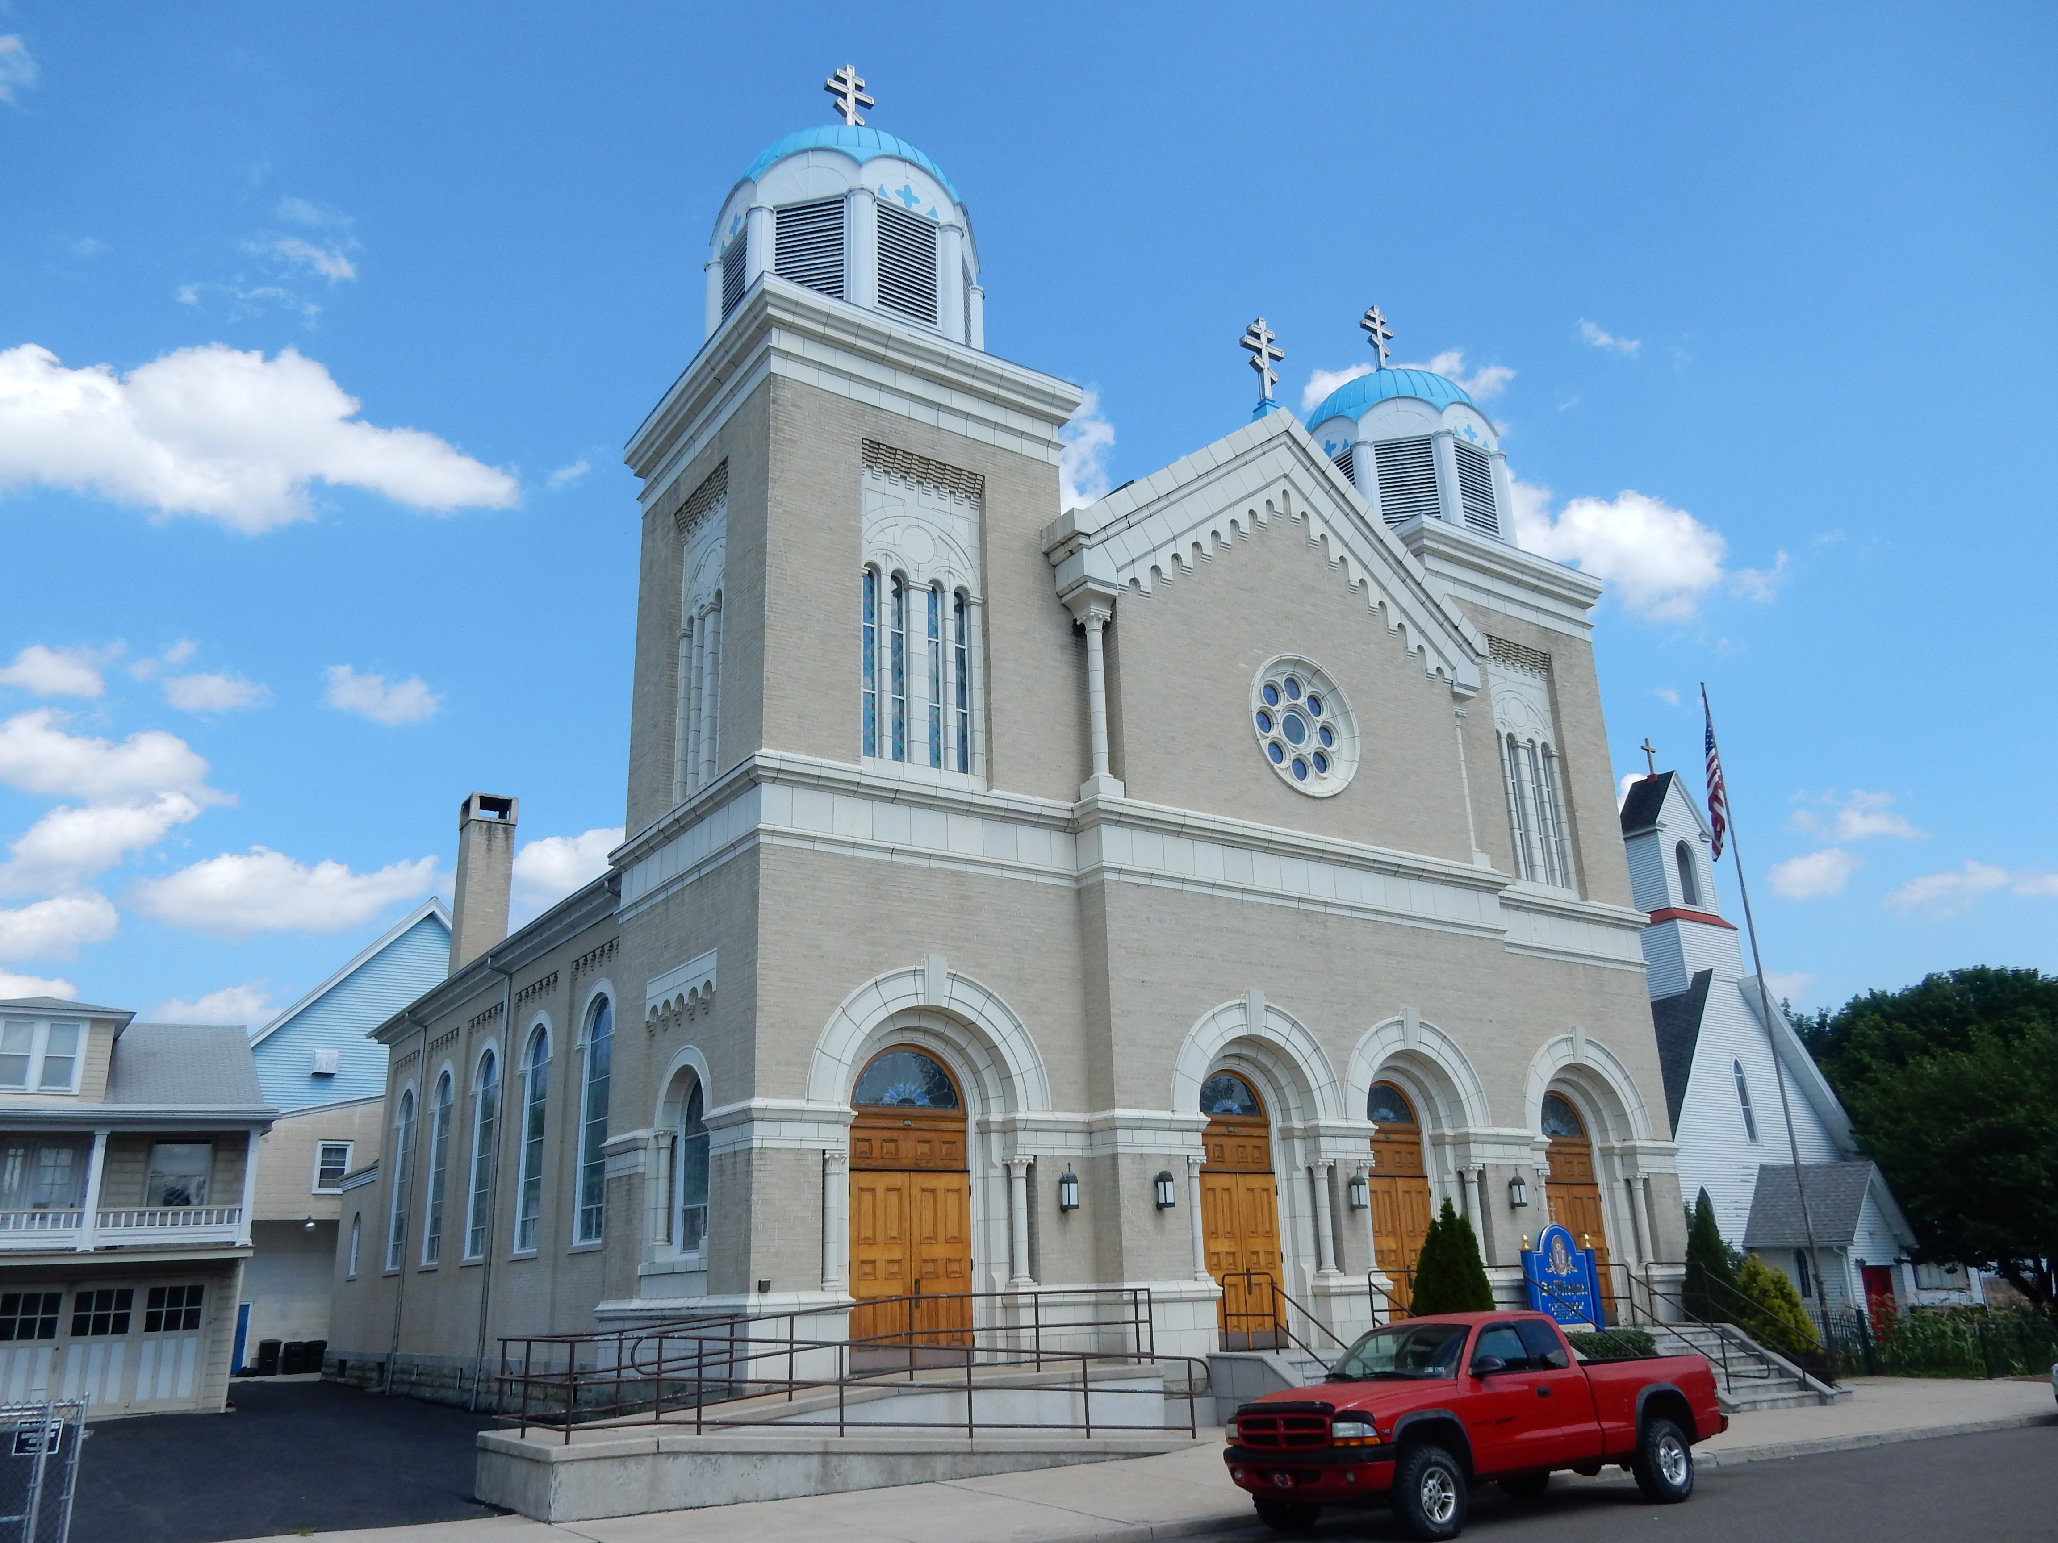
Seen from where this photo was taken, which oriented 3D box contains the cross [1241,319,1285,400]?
[{"bbox_3d":[4.505,-7.867,28.528,1.009,1.825,0.170,11,-22,-33],"label":"cross"}]

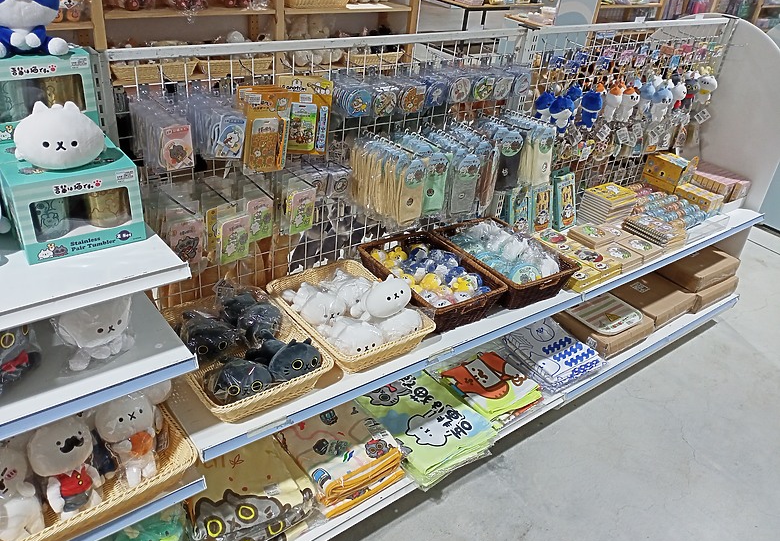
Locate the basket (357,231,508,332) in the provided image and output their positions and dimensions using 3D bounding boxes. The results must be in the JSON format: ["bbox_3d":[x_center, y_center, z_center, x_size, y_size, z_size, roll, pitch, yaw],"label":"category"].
[{"bbox_3d":[0.114,0.037,1.787,0.258,0.110,0.370,-15,37,-32],"label":"basket"}]

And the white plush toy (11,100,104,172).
[{"bbox_3d":[-0.536,-0.236,1.017,0.140,0.098,0.132,-7,33,-21],"label":"white plush toy"}]

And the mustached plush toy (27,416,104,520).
[{"bbox_3d":[-0.577,0.344,1.124,0.085,0.195,0.098,11,27,39],"label":"mustached plush toy"}]

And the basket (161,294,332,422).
[{"bbox_3d":[-0.351,0.193,1.473,0.290,0.075,0.392,-17,38,-34],"label":"basket"}]

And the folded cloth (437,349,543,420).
[{"bbox_3d":[0.314,0.360,2.002,0.235,0.045,0.210,-18,38,-34],"label":"folded cloth"}]

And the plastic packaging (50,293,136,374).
[{"bbox_3d":[-0.523,0.064,1.105,0.122,0.148,0.128,28,37,32],"label":"plastic packaging"}]

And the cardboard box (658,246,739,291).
[{"bbox_3d":[1.283,-0.052,2.754,0.312,0.073,0.330,-16,37,-32],"label":"cardboard box"}]

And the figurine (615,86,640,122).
[{"bbox_3d":[0.735,-0.515,1.956,0.058,0.110,0.052,-2,31,-13],"label":"figurine"}]

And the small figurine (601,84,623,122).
[{"bbox_3d":[0.694,-0.521,1.967,0.052,0.110,0.056,30,38,34],"label":"small figurine"}]

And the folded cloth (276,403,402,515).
[{"bbox_3d":[-0.142,0.490,1.737,0.255,0.062,0.290,-18,38,-34],"label":"folded cloth"}]

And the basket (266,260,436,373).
[{"bbox_3d":[-0.105,0.120,1.641,0.290,0.075,0.392,-17,38,-34],"label":"basket"}]

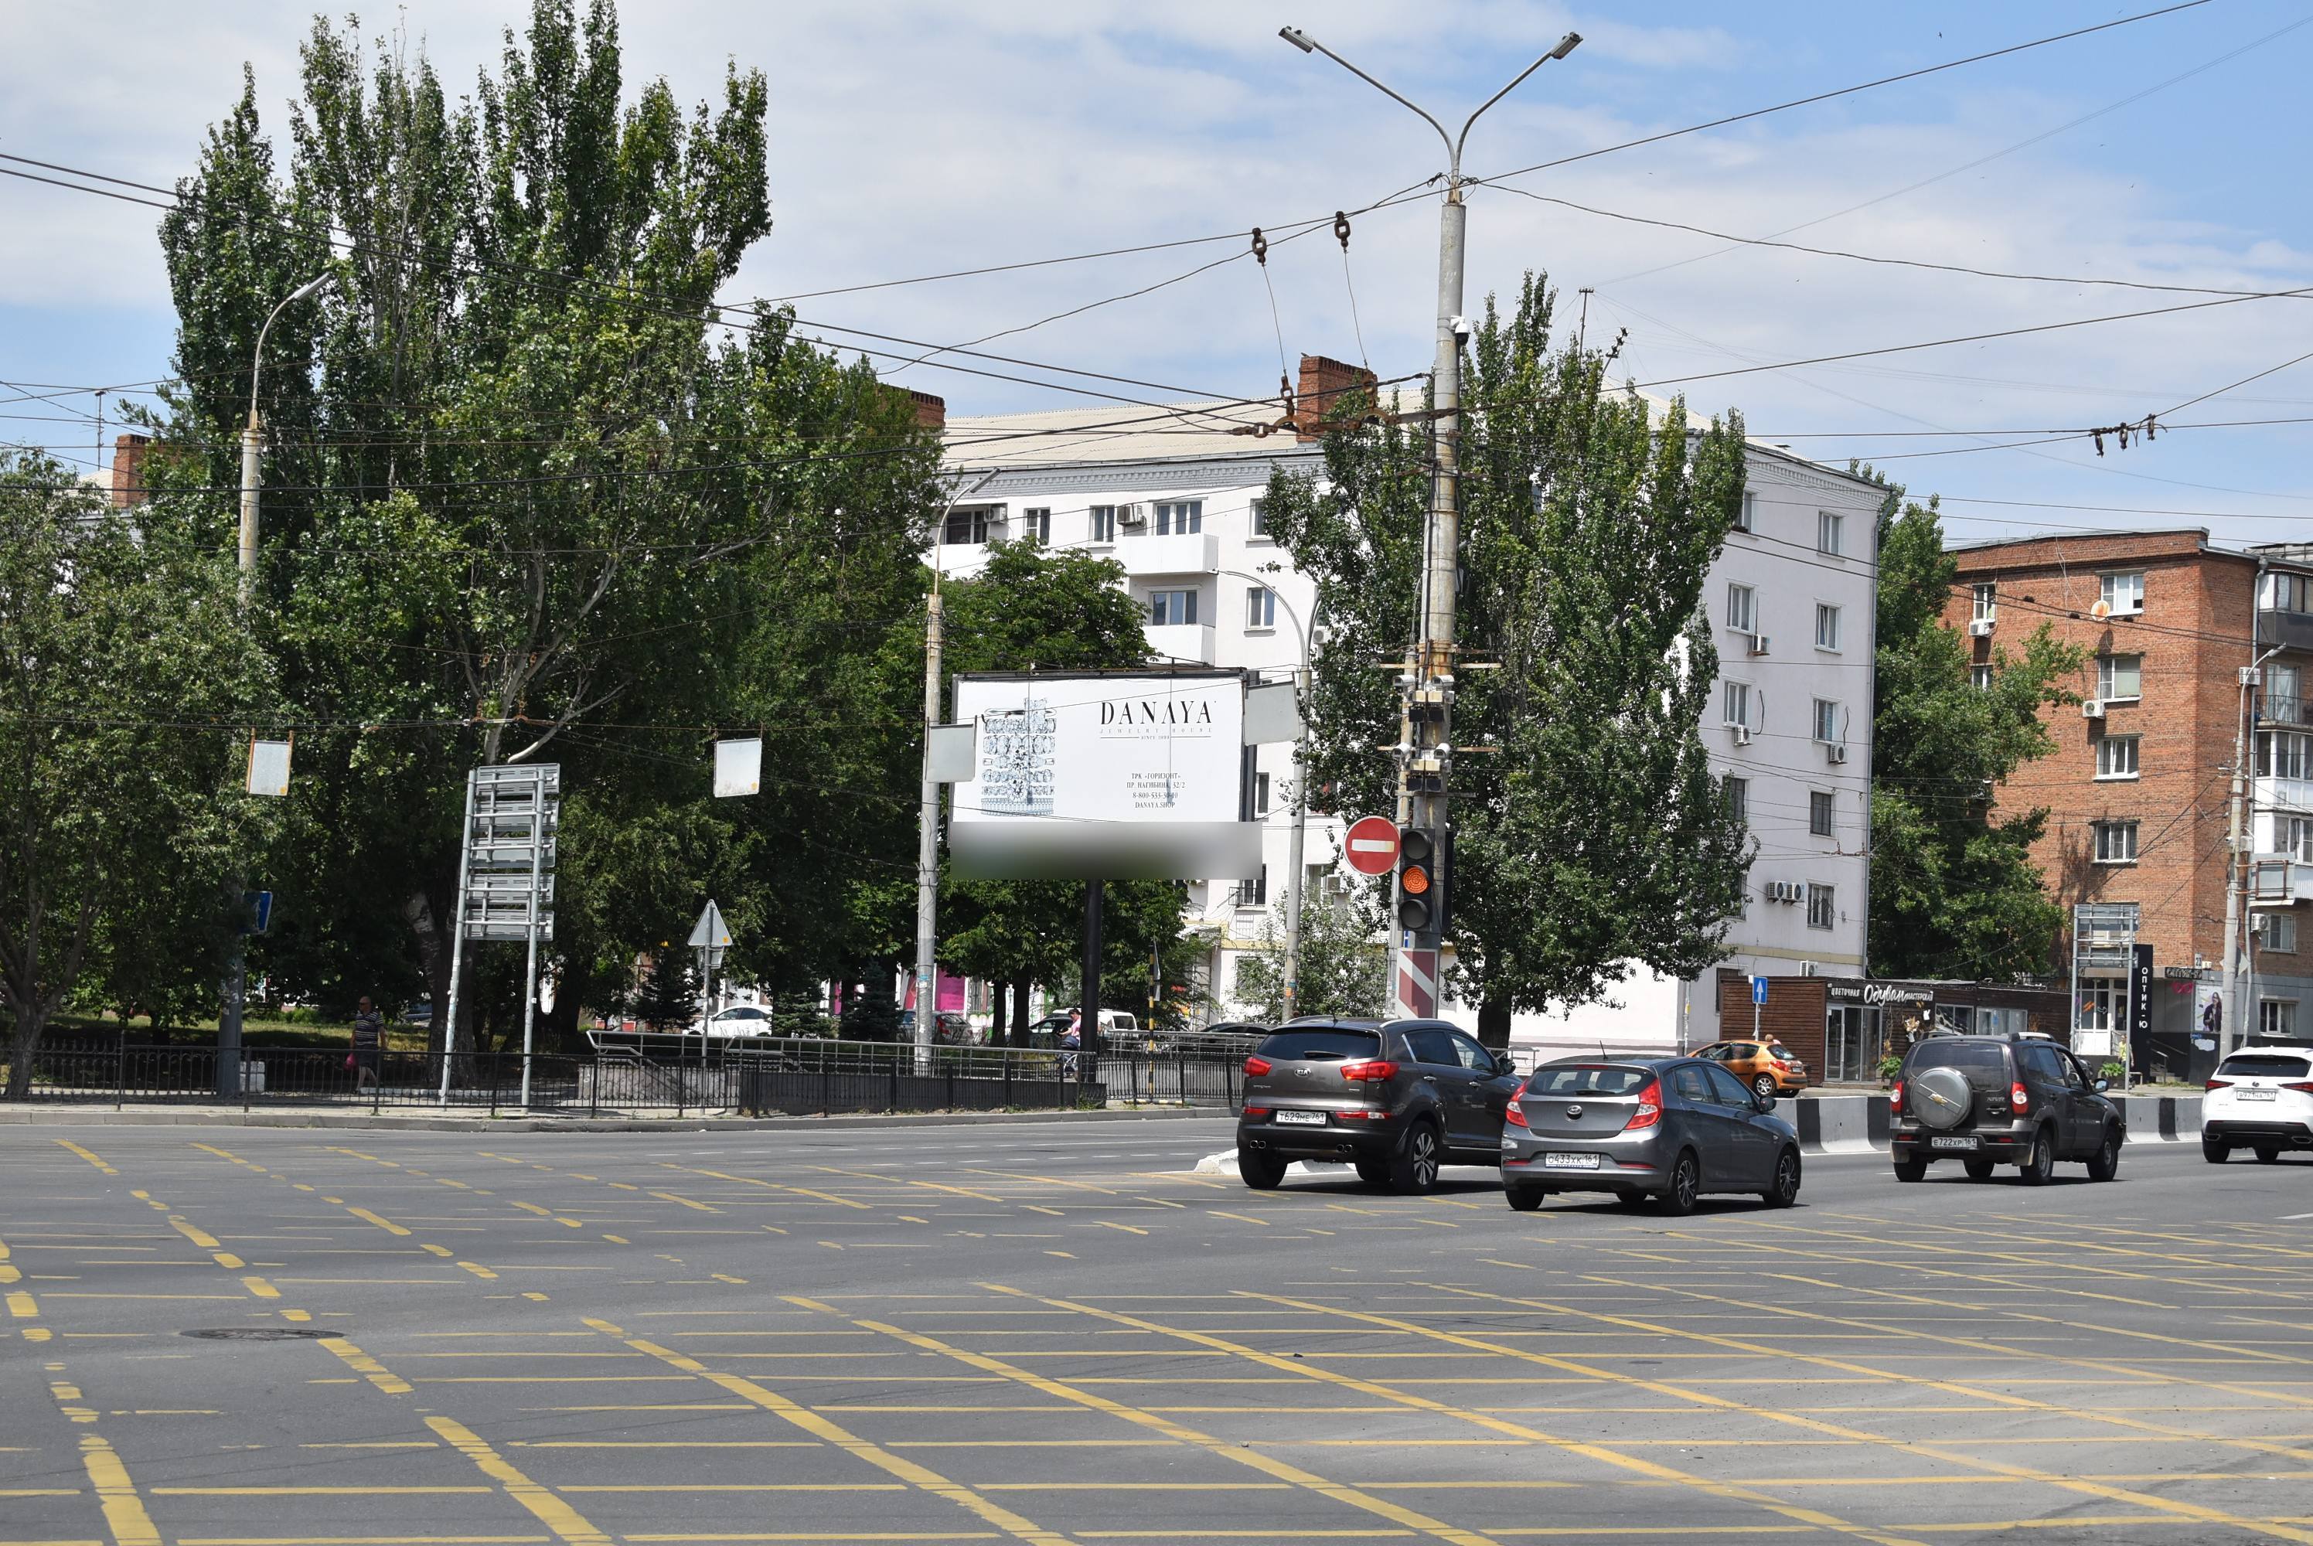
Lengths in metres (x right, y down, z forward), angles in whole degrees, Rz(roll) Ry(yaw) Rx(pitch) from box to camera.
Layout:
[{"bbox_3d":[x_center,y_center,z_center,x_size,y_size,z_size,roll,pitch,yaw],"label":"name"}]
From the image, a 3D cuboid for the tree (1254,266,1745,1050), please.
[{"bbox_3d":[7.779,-1.869,103.000,10.800,18.500,10.200,2,-3,0],"label":"tree"}]

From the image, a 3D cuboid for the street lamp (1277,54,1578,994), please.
[{"bbox_3d":[2.981,-2.059,52.500,3.400,12.700,0.600,1,-3,8],"label":"street lamp"}]

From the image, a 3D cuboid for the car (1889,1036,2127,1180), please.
[{"bbox_3d":[9.669,3.804,52.591,1.800,1.670,4.050,0,-4,28],"label":"car"}]

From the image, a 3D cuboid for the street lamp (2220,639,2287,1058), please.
[{"bbox_3d":[32.304,2.746,137.096,1.600,13.300,0.400,0,-4,28],"label":"street lamp"}]

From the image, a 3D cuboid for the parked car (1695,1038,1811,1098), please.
[{"bbox_3d":[14.964,7.688,120.371,4.000,1.470,1.720,0,-4,30],"label":"parked car"}]

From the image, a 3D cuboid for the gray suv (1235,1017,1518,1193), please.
[{"bbox_3d":[2.421,3.304,45.835,1.860,1.650,4.440,0,-4,26],"label":"gray suv"}]

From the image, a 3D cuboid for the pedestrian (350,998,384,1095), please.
[{"bbox_3d":[-13.986,4.816,82.000,0.580,1.700,0.480,0,-4,34],"label":"pedestrian"}]

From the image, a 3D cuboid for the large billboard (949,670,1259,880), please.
[{"bbox_3d":[-0.932,-0.202,85.188,6.250,3.300,0.500,0,-4,31],"label":"large billboard"}]

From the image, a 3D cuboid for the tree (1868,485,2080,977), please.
[{"bbox_3d":[25.677,0.433,148.000,7.800,19.300,7.500,2,-3,0],"label":"tree"}]

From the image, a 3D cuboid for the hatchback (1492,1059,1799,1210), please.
[{"bbox_3d":[4.732,3.398,43.755,1.700,1.470,4.120,0,-4,28],"label":"hatchback"}]

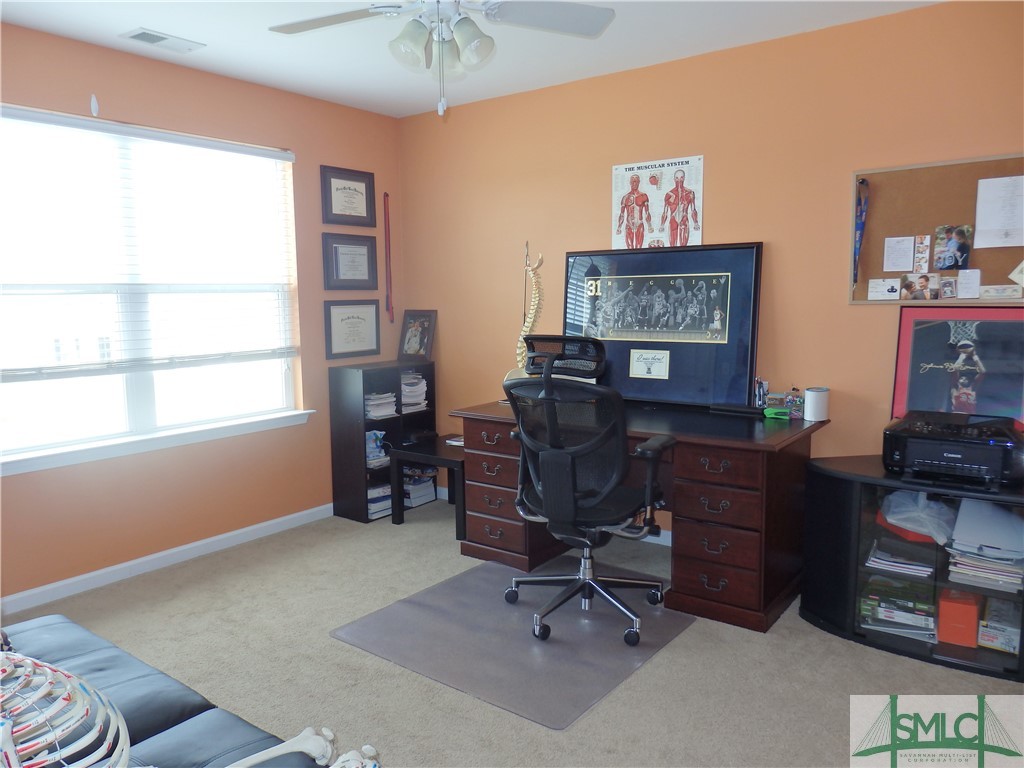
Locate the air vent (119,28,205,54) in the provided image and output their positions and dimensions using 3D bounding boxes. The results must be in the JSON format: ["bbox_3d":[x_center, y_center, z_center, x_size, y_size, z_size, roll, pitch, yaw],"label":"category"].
[{"bbox_3d":[-1.540,-1.511,3.279,0.174,0.015,0.301,4,8,36],"label":"air vent"}]

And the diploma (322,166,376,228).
[{"bbox_3d":[-0.990,-1.128,4.487,0.025,0.332,0.419,4,8,36],"label":"diploma"}]

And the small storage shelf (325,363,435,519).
[{"bbox_3d":[-0.798,0.334,4.654,0.306,0.911,0.609,4,8,36],"label":"small storage shelf"}]

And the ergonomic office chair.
[{"bbox_3d":[0.288,0.380,3.025,0.685,1.180,0.660,4,8,36],"label":"ergonomic office chair"}]

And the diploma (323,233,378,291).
[{"bbox_3d":[-0.988,-0.743,4.529,0.025,0.335,0.426,4,8,36],"label":"diploma"}]

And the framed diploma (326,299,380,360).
[{"bbox_3d":[-0.984,-0.341,4.577,0.025,0.350,0.435,4,8,36],"label":"framed diploma"}]

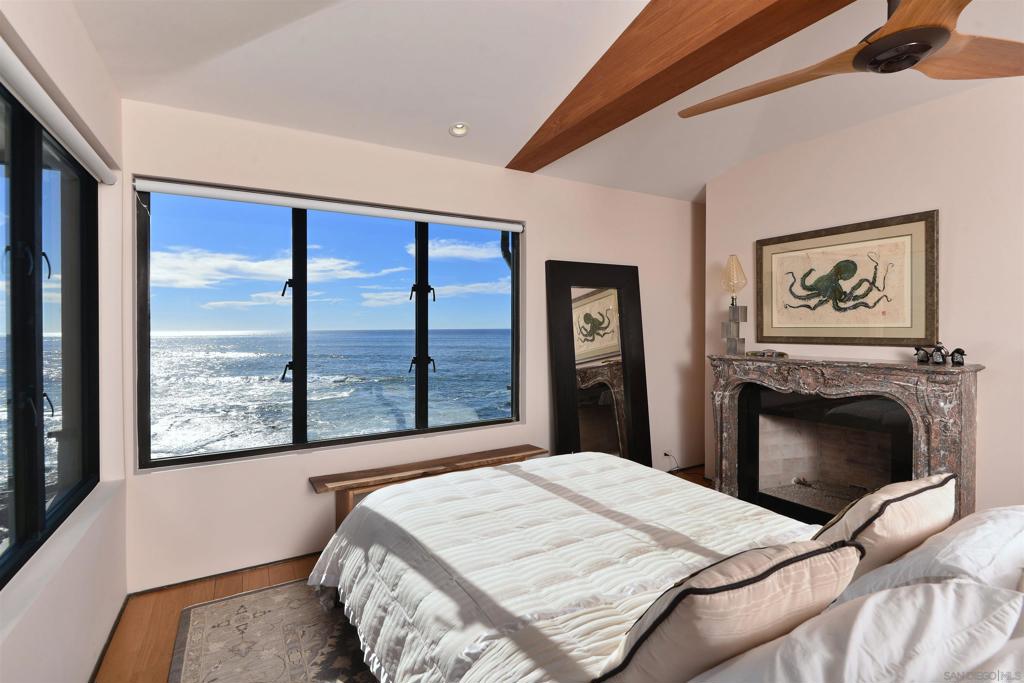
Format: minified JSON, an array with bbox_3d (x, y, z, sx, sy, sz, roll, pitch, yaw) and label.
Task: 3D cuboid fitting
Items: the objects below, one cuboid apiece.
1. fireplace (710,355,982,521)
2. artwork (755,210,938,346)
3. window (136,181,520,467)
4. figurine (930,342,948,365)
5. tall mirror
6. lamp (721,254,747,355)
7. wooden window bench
[{"bbox_3d":[2.093,0.688,3.123,0.343,1.123,1.552,-1,2,-30],"label":"fireplace"},{"bbox_3d":[2.233,-0.381,3.153,0.040,0.806,1.088,-1,2,-30],"label":"artwork"},{"bbox_3d":[-0.936,-0.108,2.936,2.307,1.501,0.121,-1,2,-30],"label":"window"},{"bbox_3d":[2.452,0.067,2.611,0.065,0.123,0.081,-1,2,-35],"label":"figurine"},{"bbox_3d":[0.725,0.307,3.673,0.932,1.884,0.060,-1,-4,-30],"label":"tall mirror"},{"bbox_3d":[1.791,-0.295,3.686,0.181,0.806,0.186,-1,2,-30],"label":"lamp"},{"bbox_3d":[-0.467,1.034,2.986,1.542,0.460,0.277,-1,2,-30],"label":"wooden window bench"}]

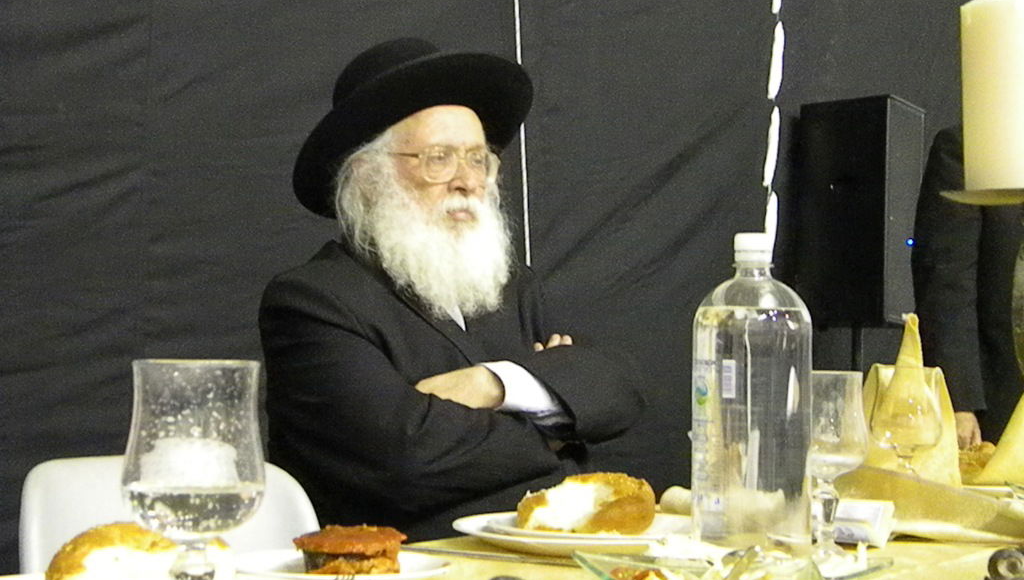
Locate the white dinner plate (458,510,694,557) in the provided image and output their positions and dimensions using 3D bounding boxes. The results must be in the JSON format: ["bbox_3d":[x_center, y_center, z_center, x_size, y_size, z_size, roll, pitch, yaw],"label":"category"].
[{"bbox_3d":[0.074,0.221,1.475,0.253,0.025,0.253,1,-3,0],"label":"white dinner plate"}]

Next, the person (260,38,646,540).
[{"bbox_3d":[-0.065,0.327,2.166,0.580,1.350,0.720,3,-3,-35],"label":"person"}]

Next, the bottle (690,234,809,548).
[{"bbox_3d":[0.196,0.091,1.350,0.097,0.275,0.097,0,-3,20],"label":"bottle"}]

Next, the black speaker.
[{"bbox_3d":[0.976,-0.202,4.654,0.290,0.619,0.335,-1,-3,33],"label":"black speaker"}]

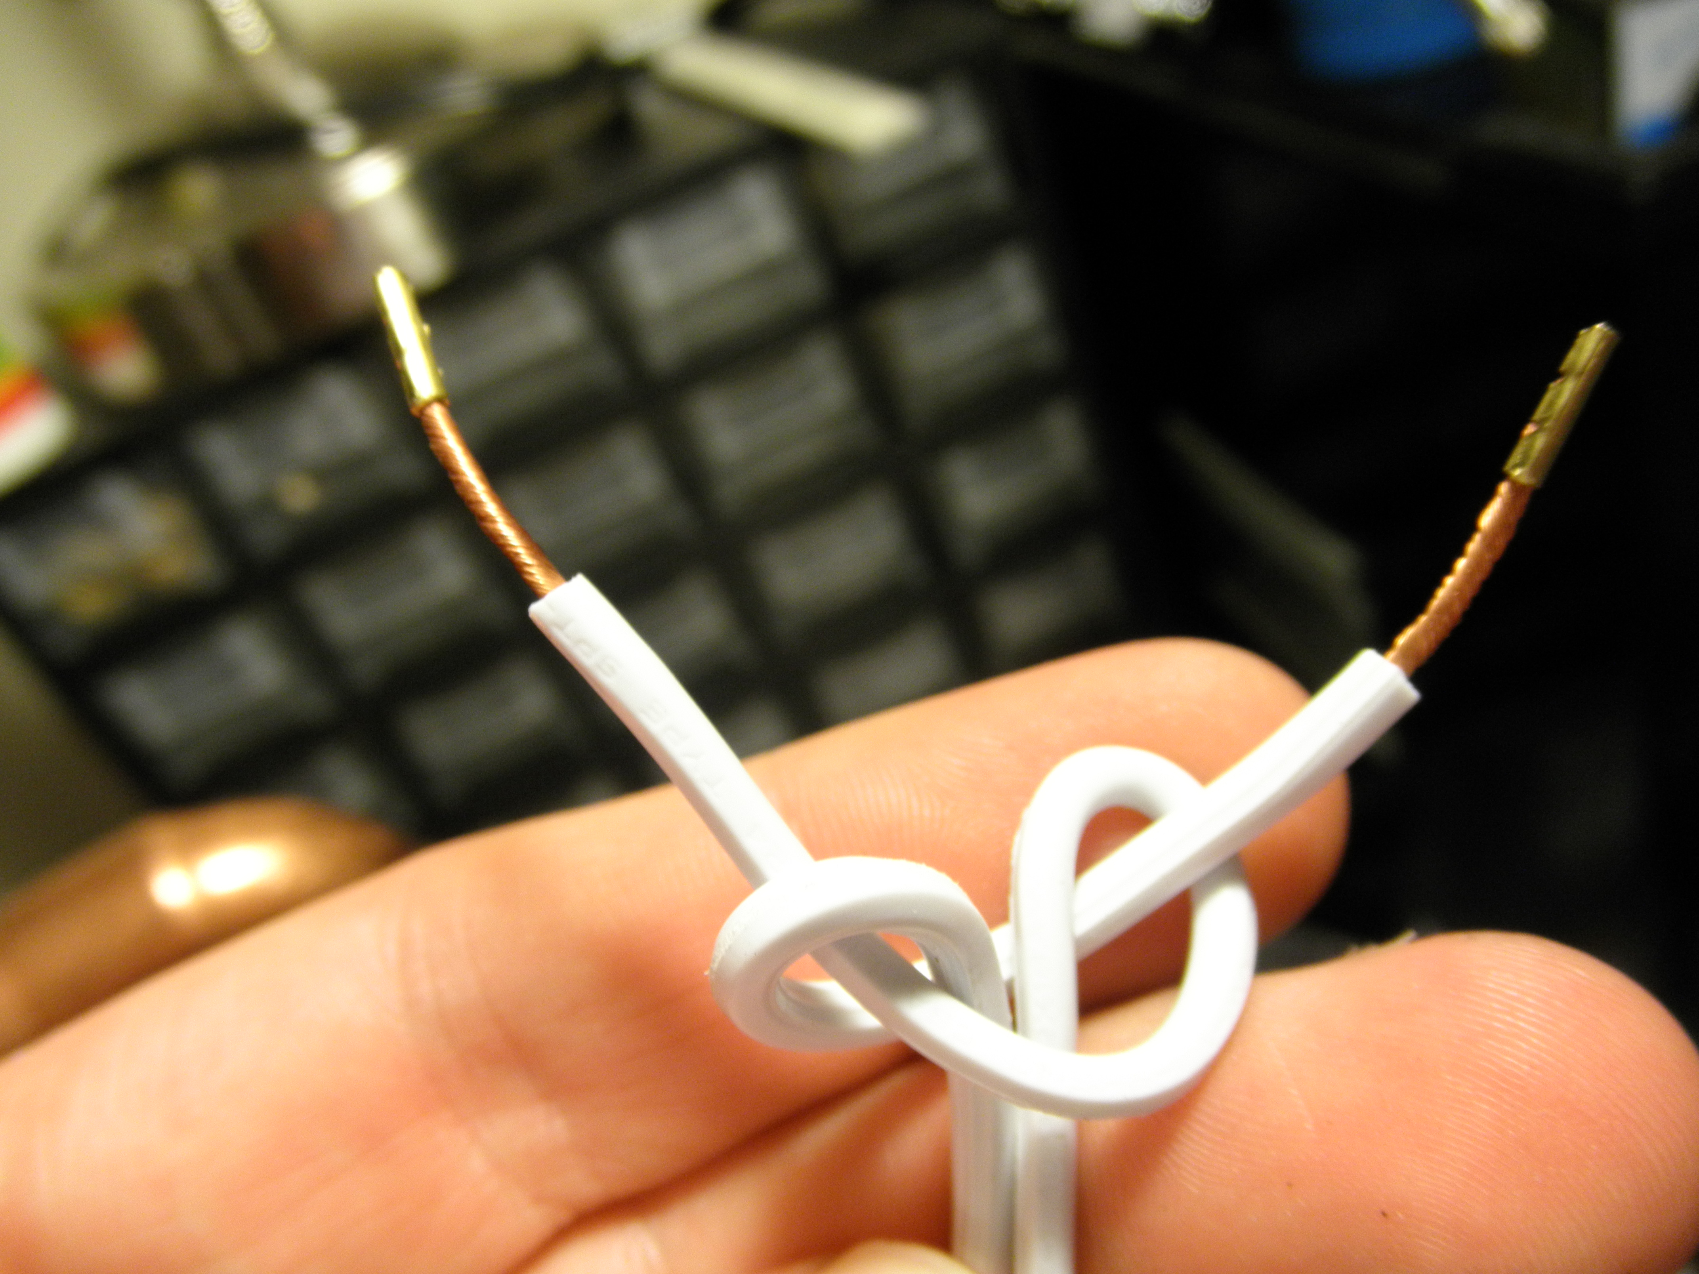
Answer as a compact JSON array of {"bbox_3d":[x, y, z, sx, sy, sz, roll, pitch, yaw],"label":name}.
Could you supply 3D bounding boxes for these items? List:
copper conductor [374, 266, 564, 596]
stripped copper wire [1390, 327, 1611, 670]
[{"bbox_3d":[-0.018,-0.009,0.063,0.003,0.002,0.017,-28,84,0],"label":"copper conductor"},{"bbox_3d":[0.028,-0.006,0.059,0.002,0.002,0.017,31,90,0],"label":"stripped copper wire"}]

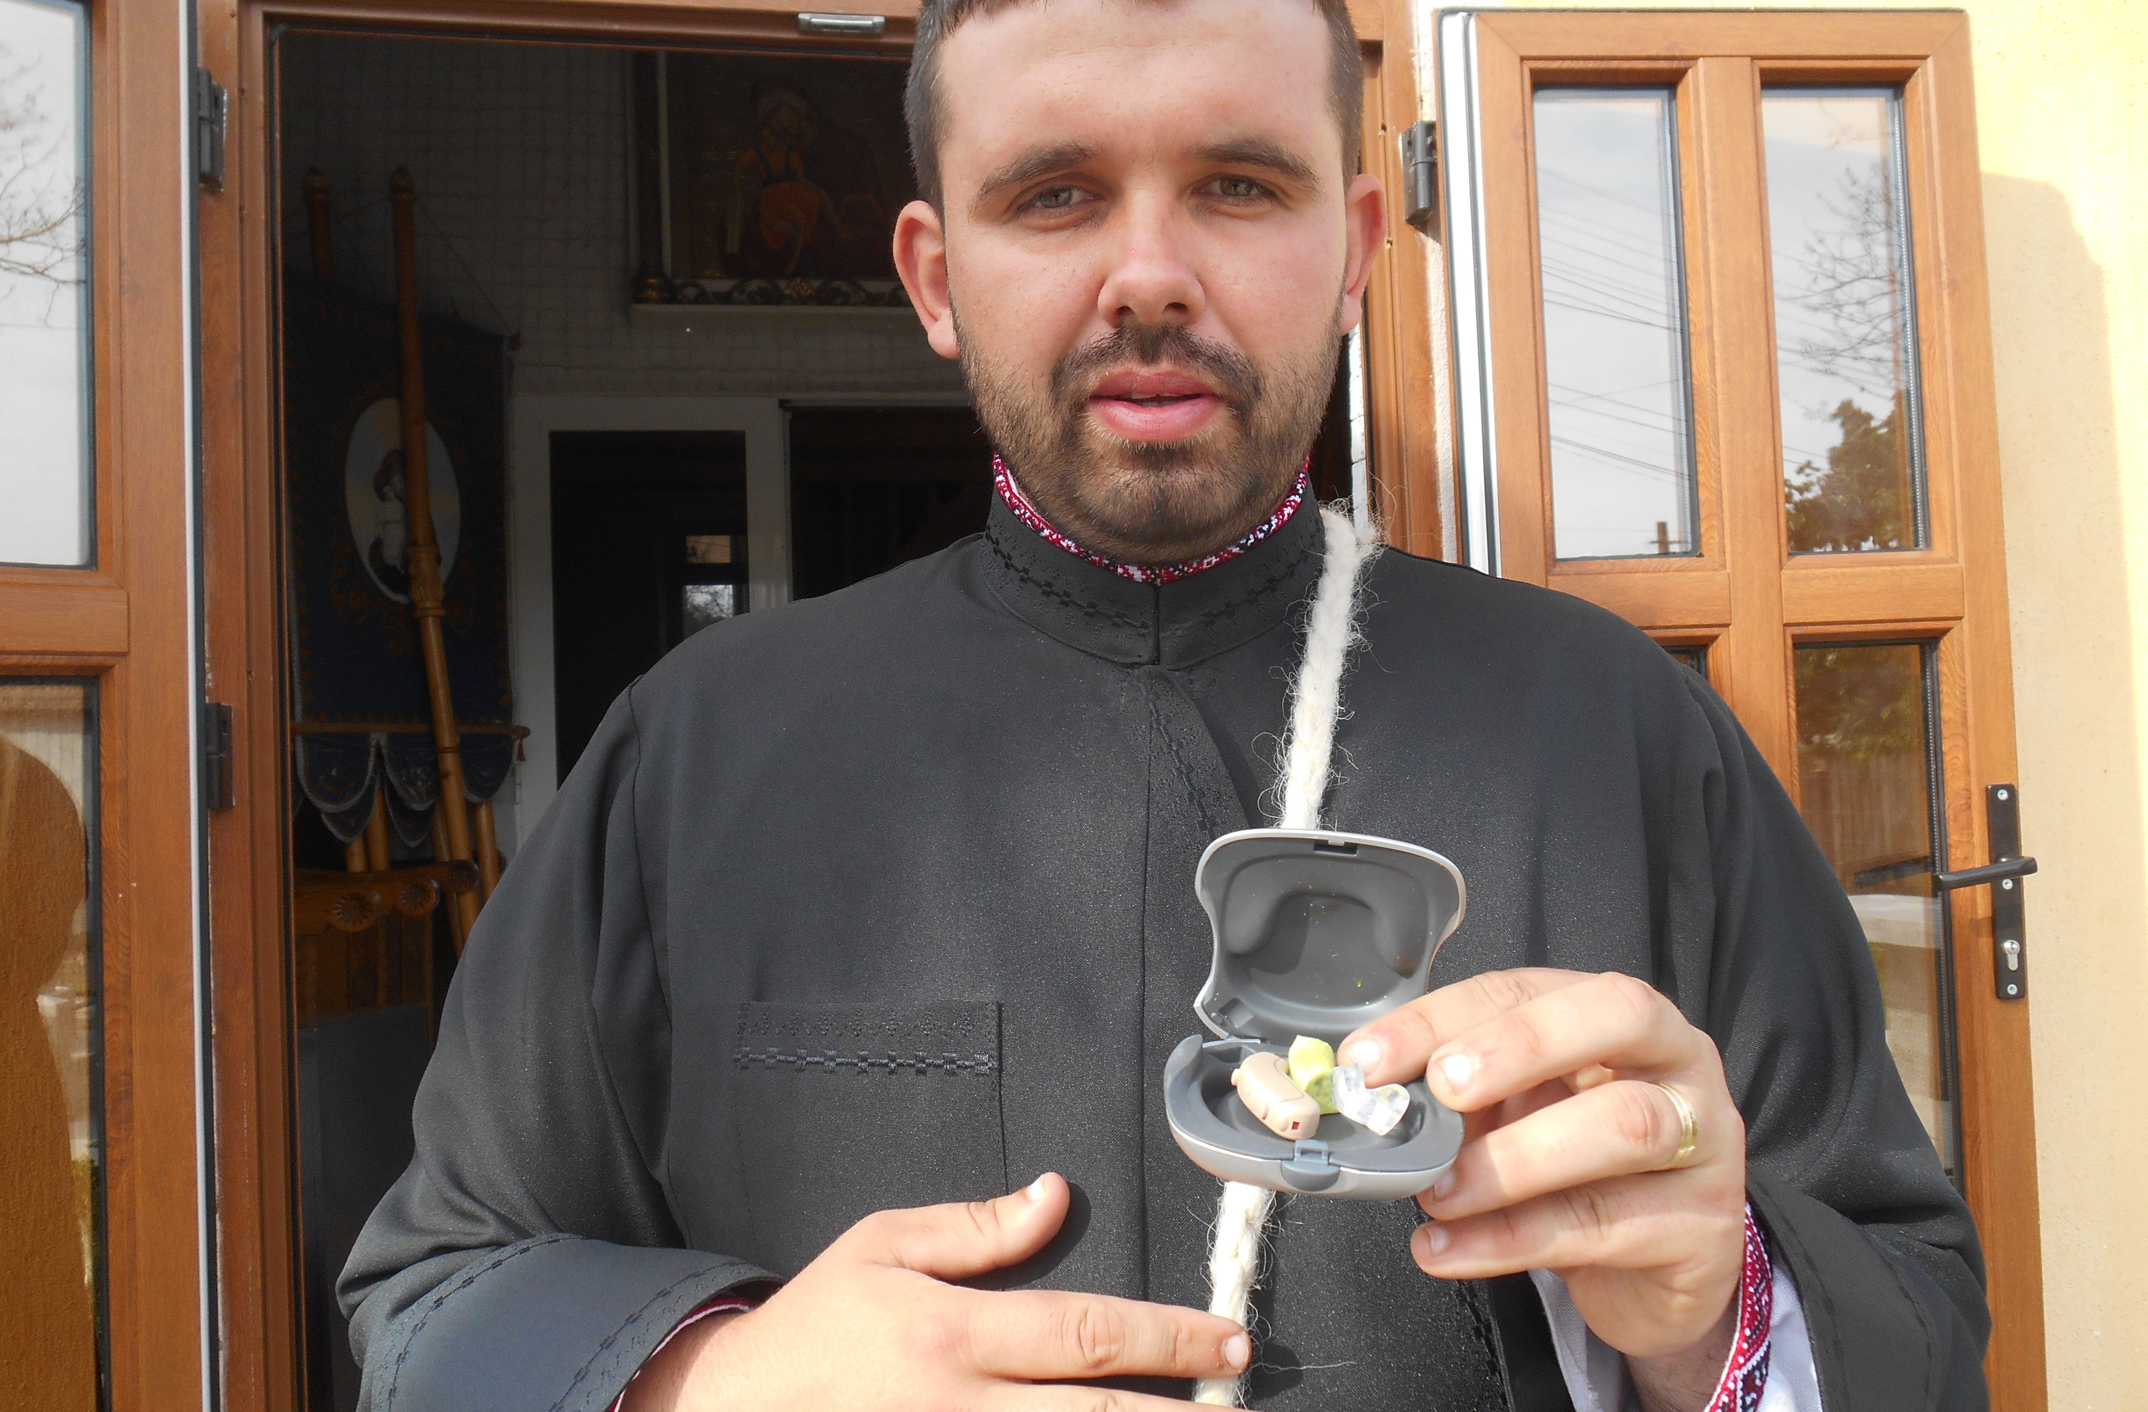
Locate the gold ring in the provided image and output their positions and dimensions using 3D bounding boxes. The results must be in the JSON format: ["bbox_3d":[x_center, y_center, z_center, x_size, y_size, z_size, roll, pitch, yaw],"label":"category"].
[{"bbox_3d":[0.149,0.108,0.414,0.005,0.022,0.022,3,-1,-25],"label":"gold ring"}]

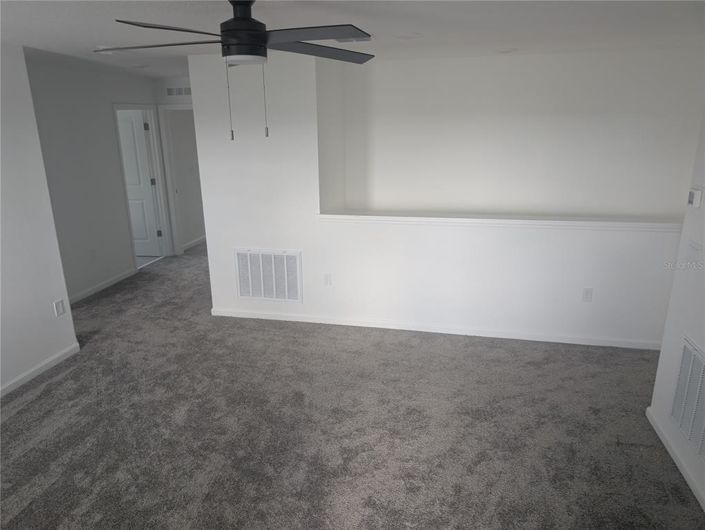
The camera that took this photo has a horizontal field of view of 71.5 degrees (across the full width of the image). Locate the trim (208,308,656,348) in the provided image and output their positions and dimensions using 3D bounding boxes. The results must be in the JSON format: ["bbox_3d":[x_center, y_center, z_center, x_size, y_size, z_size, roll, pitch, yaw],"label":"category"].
[{"bbox_3d":[0.589,0.577,4.486,4.101,0.080,0.018,3,16,12],"label":"trim"}]

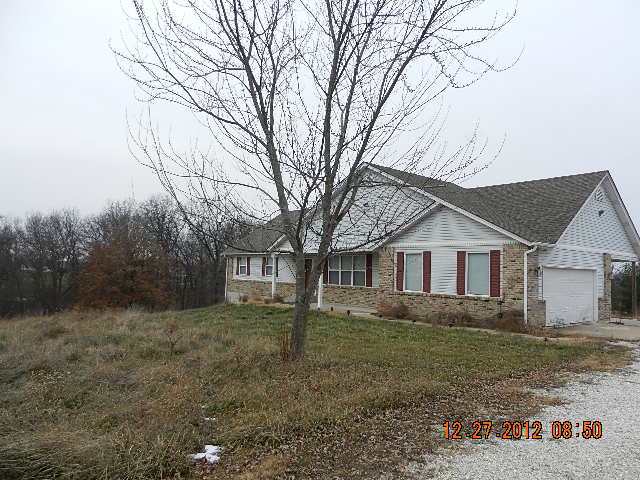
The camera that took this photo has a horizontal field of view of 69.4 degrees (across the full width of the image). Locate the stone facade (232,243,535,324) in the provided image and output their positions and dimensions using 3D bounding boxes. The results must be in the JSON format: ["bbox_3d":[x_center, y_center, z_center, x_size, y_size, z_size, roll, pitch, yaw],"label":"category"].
[{"bbox_3d":[-0.088,2.096,26.302,1.500,3.000,25.200,4,-4,-37],"label":"stone facade"}]

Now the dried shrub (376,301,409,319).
[{"bbox_3d":[3.154,2.984,19.953,0.950,0.750,1.050,4,-4,-37],"label":"dried shrub"}]

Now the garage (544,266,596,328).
[{"bbox_3d":[9.786,2.191,18.107,4.550,2.150,0.300,4,-4,-37],"label":"garage"}]

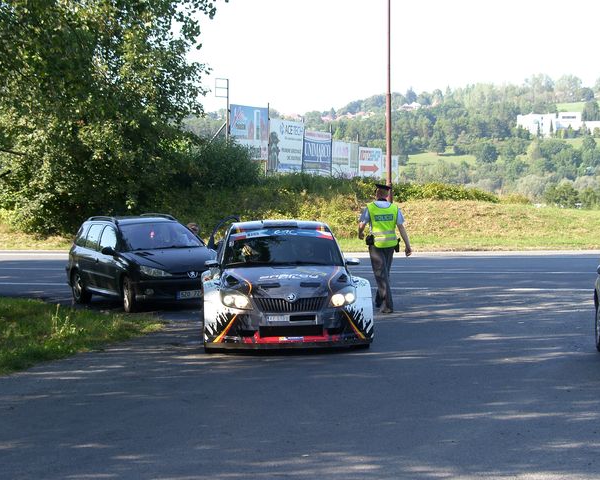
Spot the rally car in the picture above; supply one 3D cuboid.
[{"bbox_3d":[-0.237,0.468,17.280,1.820,1.420,4.030,-1,2,-4],"label":"rally car"}]

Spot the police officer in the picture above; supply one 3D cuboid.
[{"bbox_3d":[1.237,0.120,21.400,0.740,1.850,0.600,0,2,0],"label":"police officer"}]

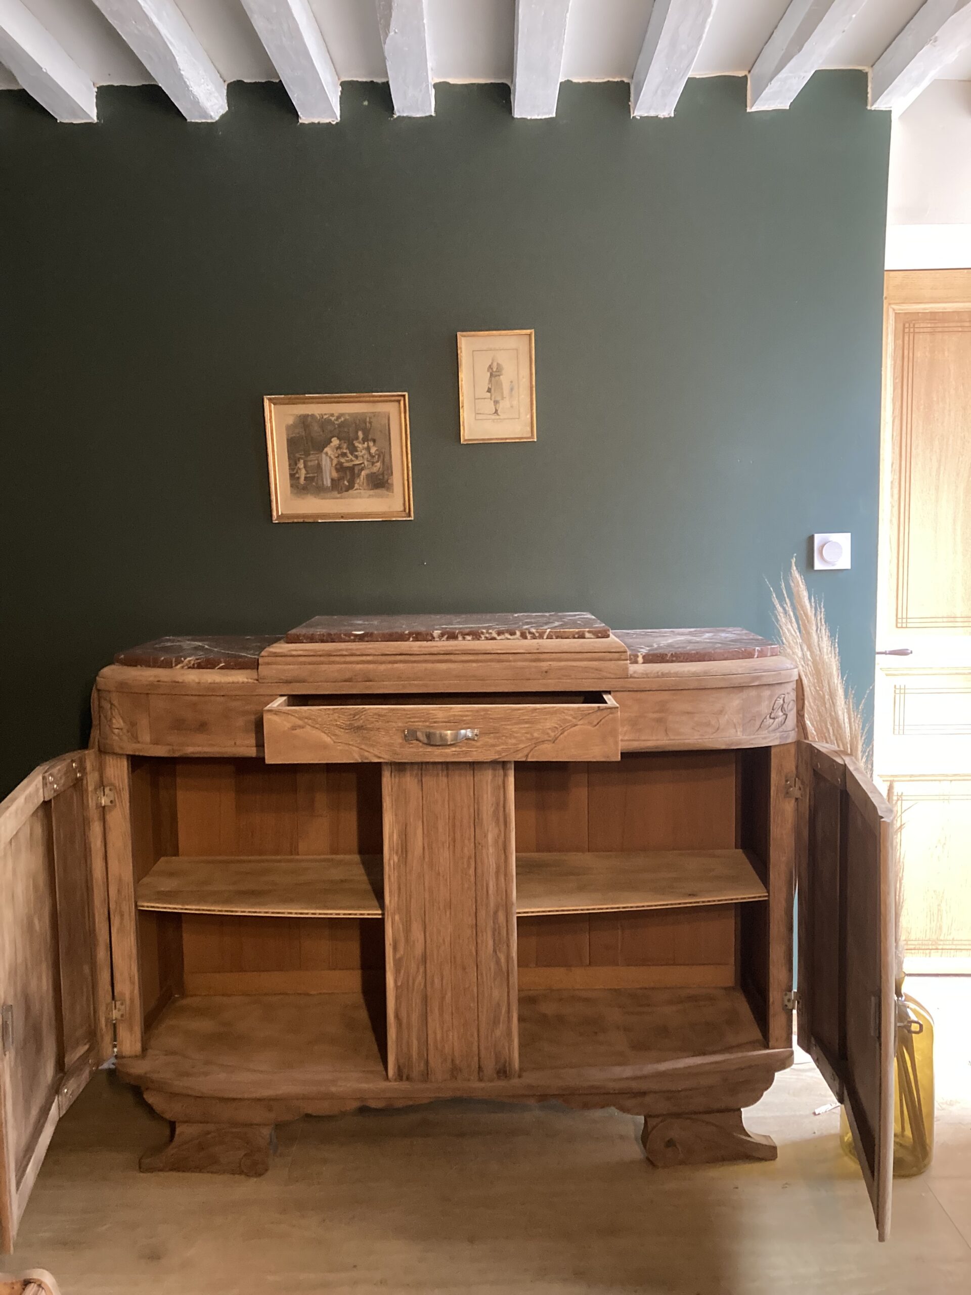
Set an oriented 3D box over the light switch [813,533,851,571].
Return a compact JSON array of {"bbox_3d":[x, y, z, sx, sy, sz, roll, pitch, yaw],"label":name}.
[{"bbox_3d":[0.782,-0.215,2.358,0.081,0.081,0.030,-1,6,1],"label":"light switch"}]

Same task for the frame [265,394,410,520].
[{"bbox_3d":[-0.327,-0.425,2.355,0.322,0.281,0.024,-1,6,1],"label":"frame"}]

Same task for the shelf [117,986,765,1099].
[{"bbox_3d":[-0.066,0.839,2.231,1.370,0.030,0.431,-1,6,1],"label":"shelf"}]

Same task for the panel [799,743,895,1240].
[{"bbox_3d":[0.640,0.535,1.837,0.068,0.637,0.599,0,6,5],"label":"panel"}]

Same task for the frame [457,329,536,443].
[{"bbox_3d":[0.028,-0.580,2.337,0.170,0.244,0.018,-1,6,1],"label":"frame"}]

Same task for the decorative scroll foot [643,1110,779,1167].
[{"bbox_3d":[0.459,0.982,2.140,0.266,0.112,0.071,-1,6,-5],"label":"decorative scroll foot"}]

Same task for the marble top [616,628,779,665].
[{"bbox_3d":[0.419,-0.007,2.143,0.315,0.021,0.457,-1,6,1],"label":"marble top"}]

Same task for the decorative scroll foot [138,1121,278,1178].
[{"bbox_3d":[-0.567,1.001,2.131,0.264,0.108,0.071,0,6,5],"label":"decorative scroll foot"}]

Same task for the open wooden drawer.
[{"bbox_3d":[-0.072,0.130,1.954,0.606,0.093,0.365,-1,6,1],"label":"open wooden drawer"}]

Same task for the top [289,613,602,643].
[{"bbox_3d":[-0.073,-0.043,2.166,0.614,0.019,0.416,-1,6,1],"label":"top"}]

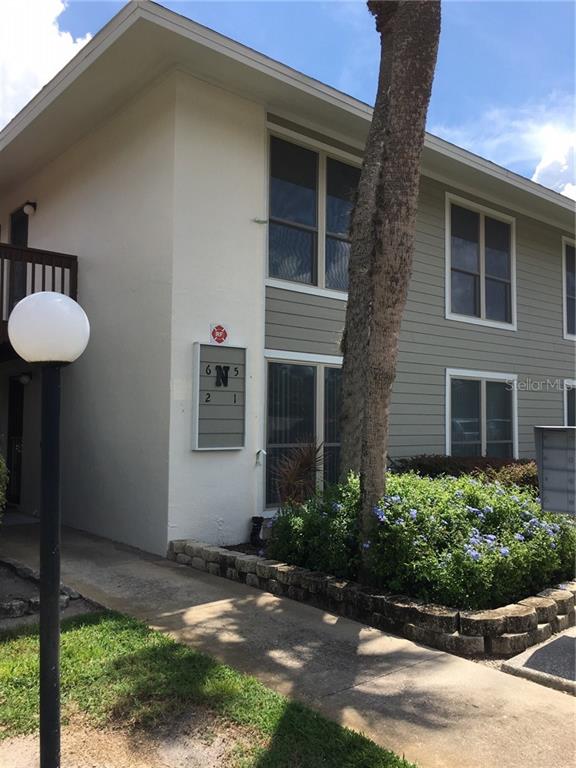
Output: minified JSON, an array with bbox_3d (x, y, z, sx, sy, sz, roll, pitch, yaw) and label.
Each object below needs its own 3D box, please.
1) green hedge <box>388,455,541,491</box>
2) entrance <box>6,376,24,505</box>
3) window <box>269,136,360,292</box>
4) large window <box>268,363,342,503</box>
[{"bbox_3d":[2.741,1.471,9.595,3.350,0.780,0.800,3,-4,-41],"label":"green hedge"},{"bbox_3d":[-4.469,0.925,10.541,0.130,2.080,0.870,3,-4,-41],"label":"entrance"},{"bbox_3d":[0.426,-2.148,8.430,1.840,1.850,0.130,3,-4,-41],"label":"window"},{"bbox_3d":[0.401,0.642,8.296,1.840,1.810,0.130,3,-4,-41],"label":"large window"}]

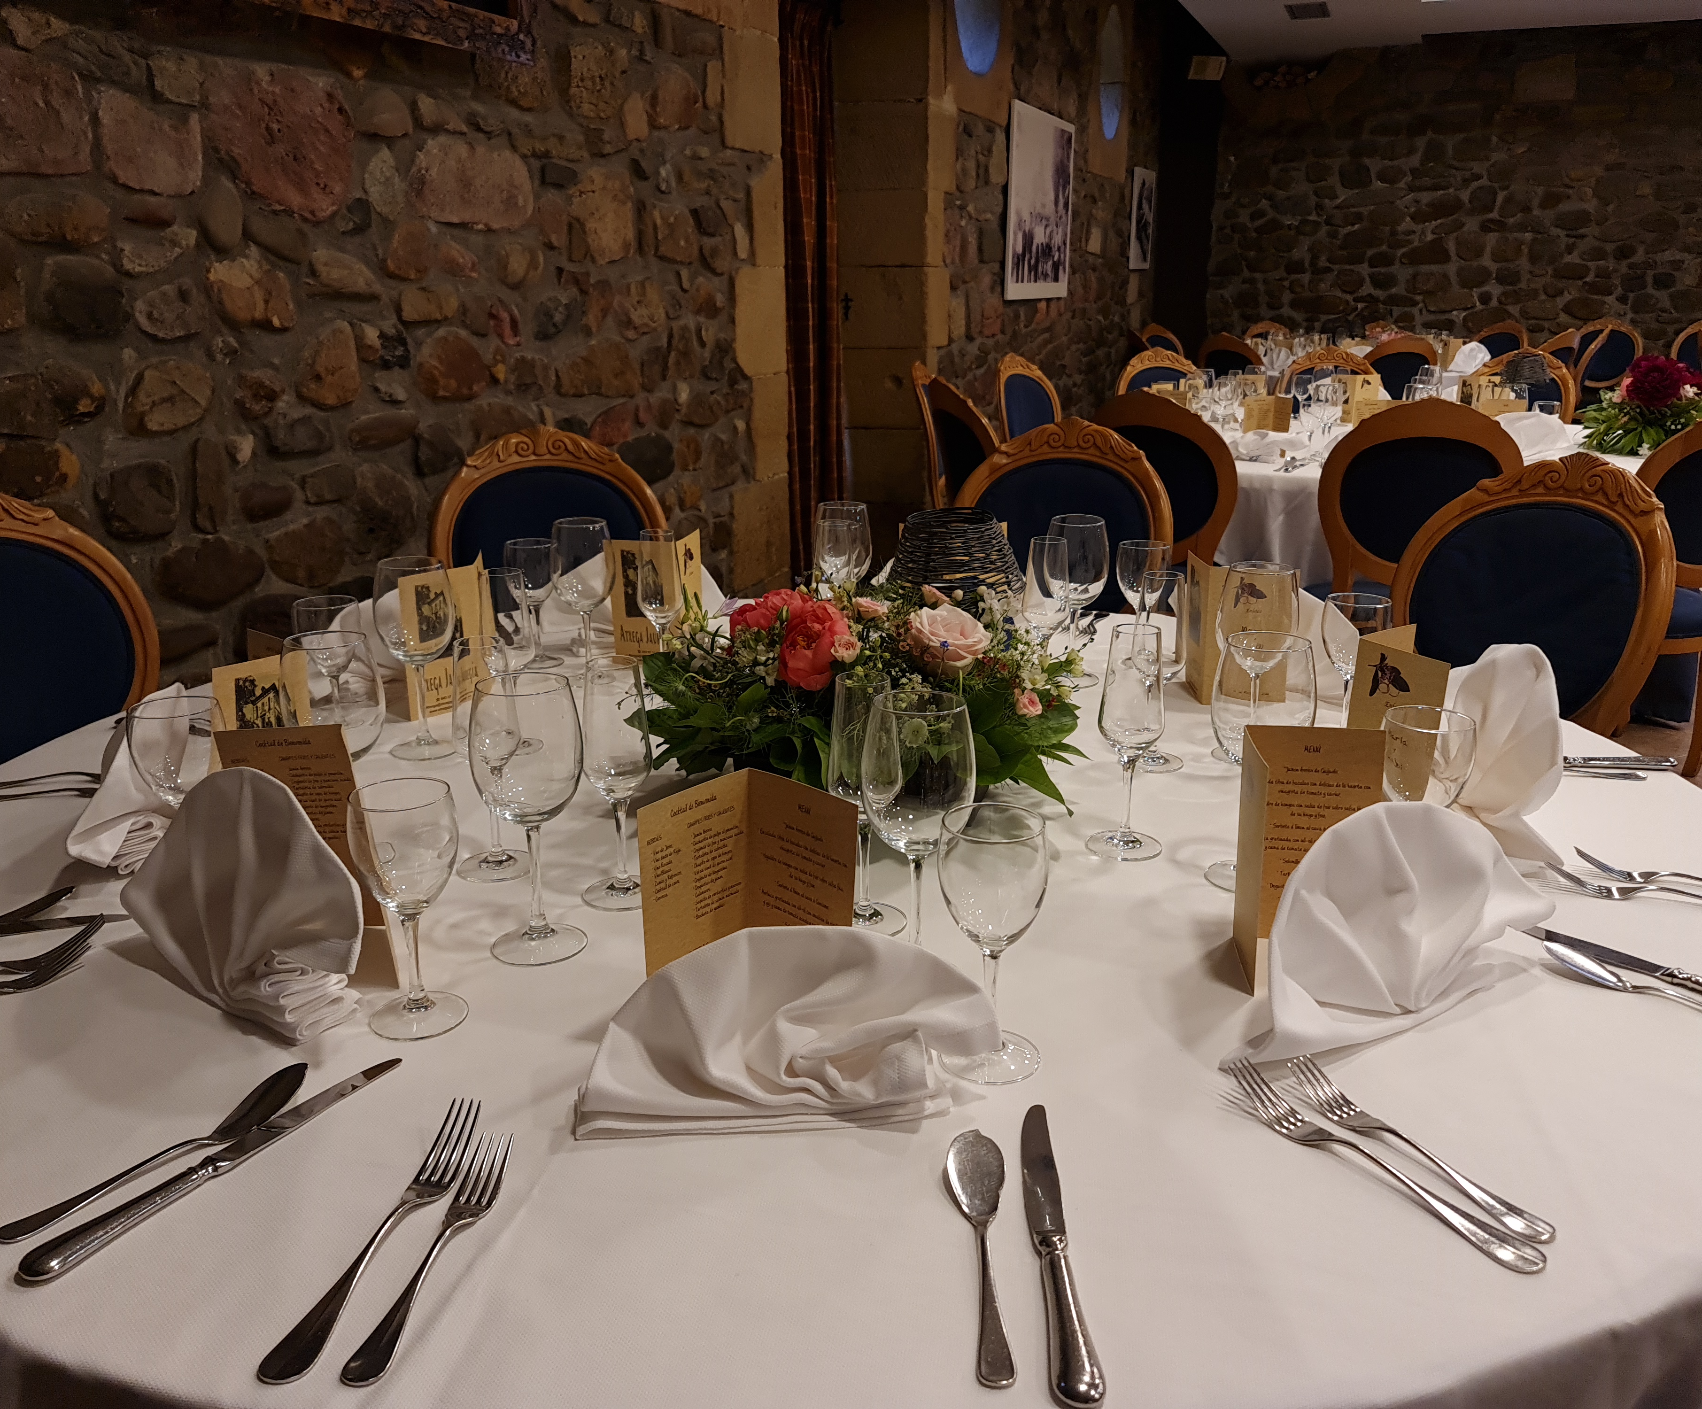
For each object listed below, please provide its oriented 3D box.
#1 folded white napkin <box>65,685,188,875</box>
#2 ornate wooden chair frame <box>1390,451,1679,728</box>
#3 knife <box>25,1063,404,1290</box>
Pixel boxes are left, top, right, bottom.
[{"bbox_3d":[-0.630,0.056,1.235,0.130,0.145,0.180,-5,18,-16],"label":"folded white napkin"},{"bbox_3d":[1.004,0.094,2.242,0.550,0.975,0.490,-12,20,-34],"label":"ornate wooden chair frame"},{"bbox_3d":[-0.361,0.263,0.794,0.022,0.015,0.241,11,20,32],"label":"knife"}]

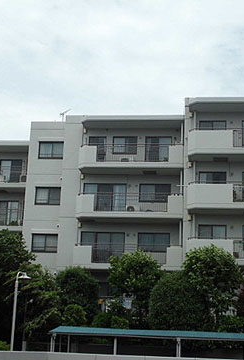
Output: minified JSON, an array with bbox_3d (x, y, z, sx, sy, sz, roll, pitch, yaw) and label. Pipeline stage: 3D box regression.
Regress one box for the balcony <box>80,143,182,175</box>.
[{"bbox_3d":[0.551,-1.139,39.169,5.850,1.410,1.400,1,-14,6],"label":"balcony"}]

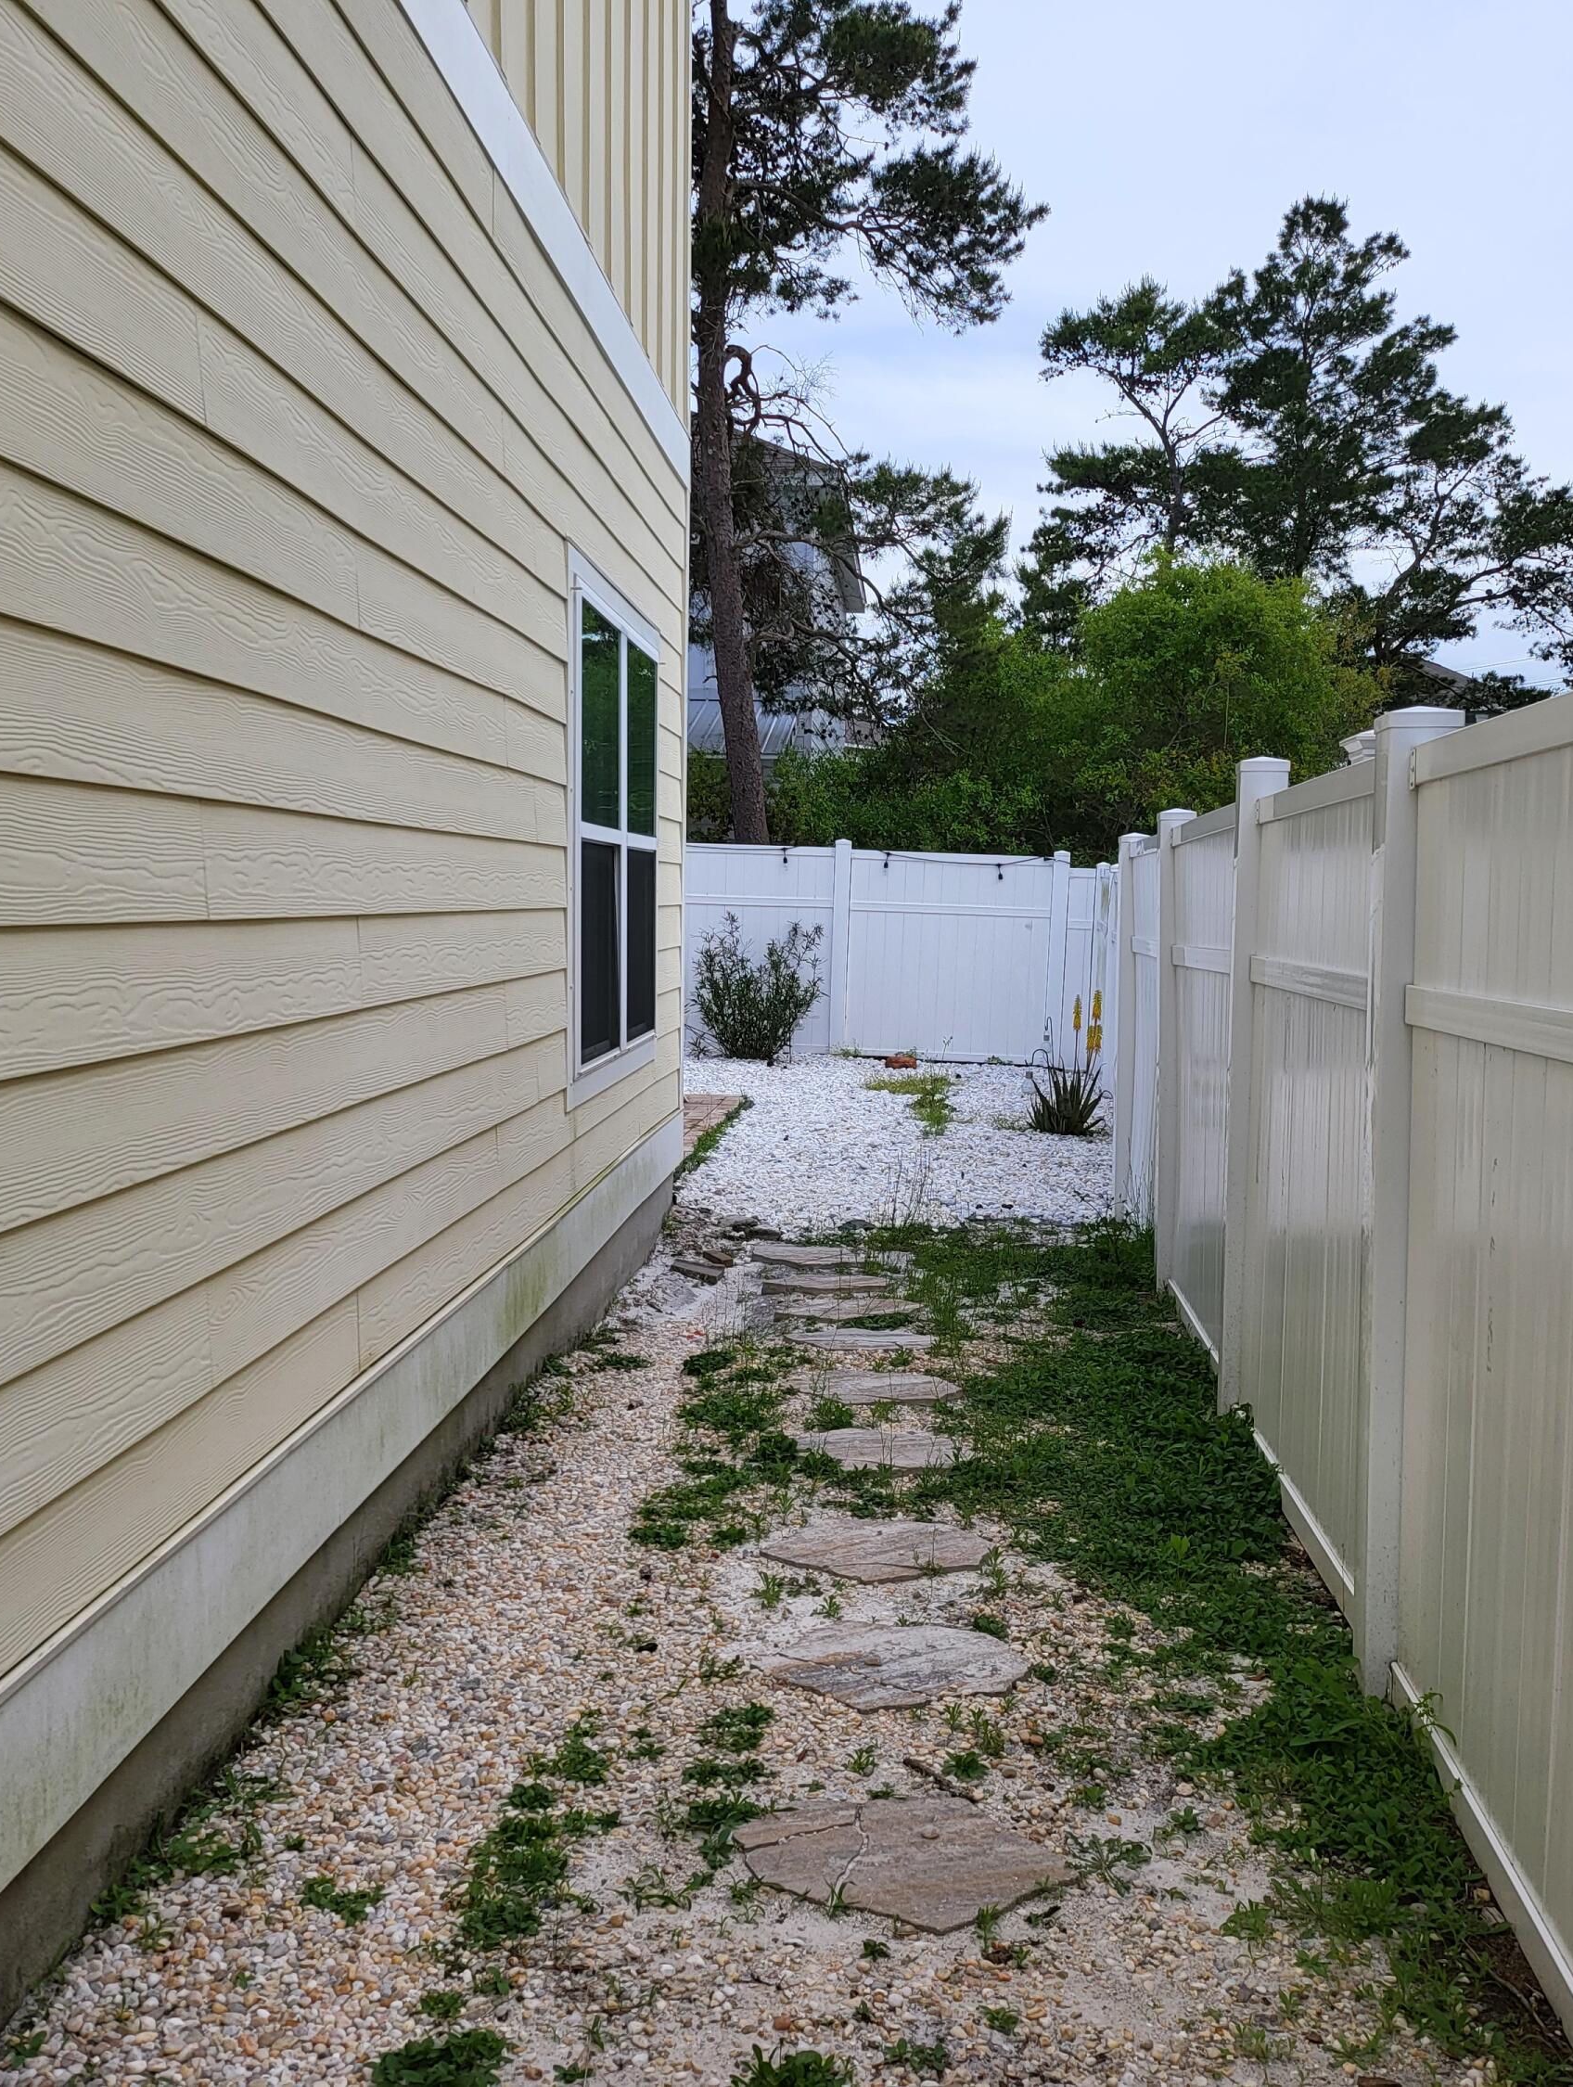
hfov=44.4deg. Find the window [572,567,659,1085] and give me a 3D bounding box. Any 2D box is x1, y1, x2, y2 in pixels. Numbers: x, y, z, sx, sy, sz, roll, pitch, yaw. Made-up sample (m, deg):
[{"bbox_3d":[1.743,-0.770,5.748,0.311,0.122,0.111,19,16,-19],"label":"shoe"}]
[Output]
[{"bbox_3d":[-0.613,-0.705,6.747,0.100,1.550,1.780,1,4,4],"label":"window"}]

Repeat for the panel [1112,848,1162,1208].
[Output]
[{"bbox_3d":[1.628,-0.036,8.636,0.120,1.860,1.950,1,4,5],"label":"panel"}]

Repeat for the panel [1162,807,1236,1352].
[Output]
[{"bbox_3d":[1.455,0.107,6.705,0.120,1.860,1.950,1,4,5],"label":"panel"}]

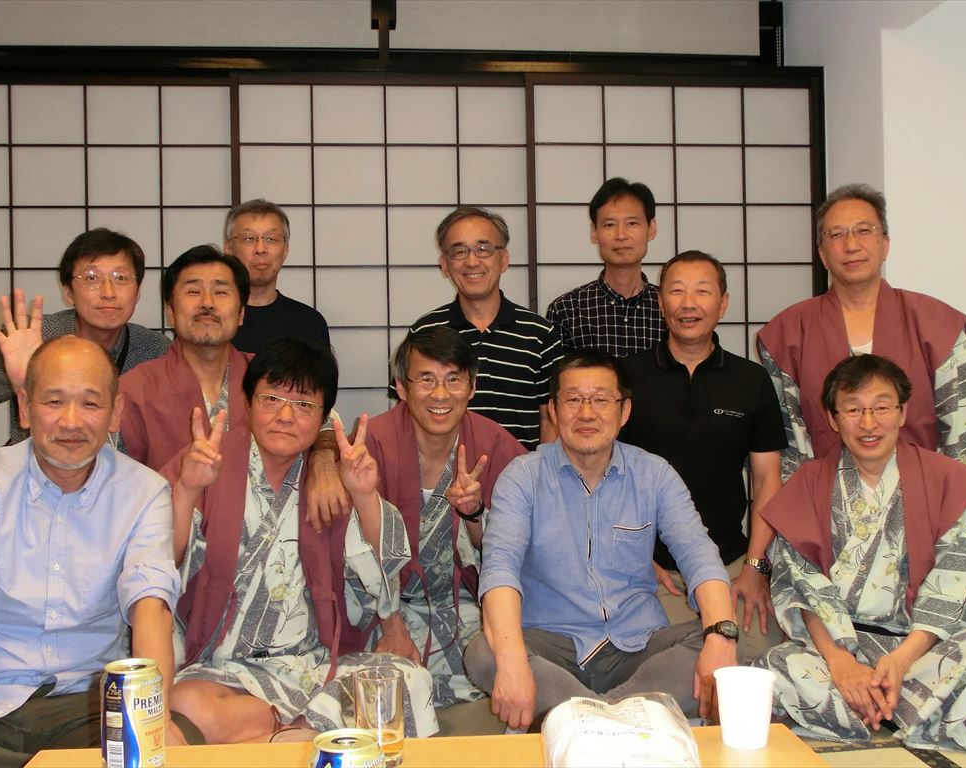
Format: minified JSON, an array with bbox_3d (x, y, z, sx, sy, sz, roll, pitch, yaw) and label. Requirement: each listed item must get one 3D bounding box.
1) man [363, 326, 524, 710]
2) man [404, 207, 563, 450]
[{"bbox_3d":[-0.105,0.318,2.880,0.540,0.890,0.640,-1,0,-2],"label":"man"},{"bbox_3d":[-0.012,0.145,3.360,0.480,1.240,0.550,-1,0,0],"label":"man"}]

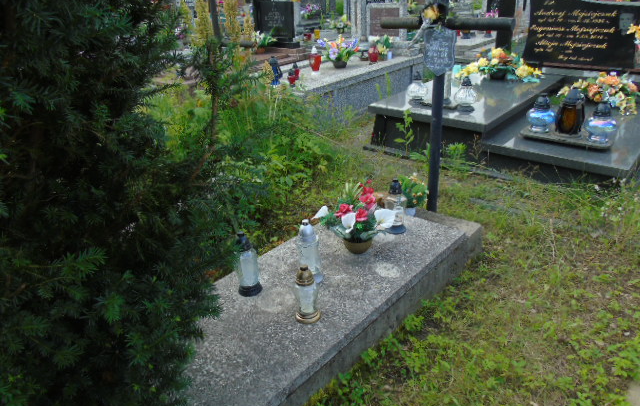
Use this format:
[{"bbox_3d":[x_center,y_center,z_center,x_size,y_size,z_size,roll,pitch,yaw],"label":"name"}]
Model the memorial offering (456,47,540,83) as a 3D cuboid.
[{"bbox_3d":[1.927,-1.481,4.913,0.660,0.290,0.400,19,34,36],"label":"memorial offering"}]

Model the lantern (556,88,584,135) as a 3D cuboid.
[{"bbox_3d":[1.840,-0.666,3.384,0.171,0.335,0.171,20,33,37],"label":"lantern"}]

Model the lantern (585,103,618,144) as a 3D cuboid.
[{"bbox_3d":[1.986,-0.564,3.249,0.196,0.262,0.196,20,33,37],"label":"lantern"}]

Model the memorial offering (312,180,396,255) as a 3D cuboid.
[{"bbox_3d":[0.170,0.102,2.296,0.370,0.290,0.290,0,27,5],"label":"memorial offering"}]

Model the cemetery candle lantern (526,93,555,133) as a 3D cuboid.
[{"bbox_3d":[1.679,-0.681,3.495,0.191,0.276,0.191,20,33,37],"label":"cemetery candle lantern"}]

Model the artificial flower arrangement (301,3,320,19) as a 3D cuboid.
[{"bbox_3d":[-0.177,-3.621,8.752,0.381,0.272,0.290,16,31,33],"label":"artificial flower arrangement"}]

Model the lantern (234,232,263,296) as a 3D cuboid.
[{"bbox_3d":[-0.328,0.264,2.008,0.110,0.305,0.110,-8,27,-10],"label":"lantern"}]

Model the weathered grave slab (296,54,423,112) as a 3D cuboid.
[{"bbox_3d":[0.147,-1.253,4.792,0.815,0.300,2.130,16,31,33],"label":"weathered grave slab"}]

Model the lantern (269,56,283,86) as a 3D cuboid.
[{"bbox_3d":[-0.466,-1.347,4.712,0.135,0.275,0.135,-5,27,-4],"label":"lantern"}]

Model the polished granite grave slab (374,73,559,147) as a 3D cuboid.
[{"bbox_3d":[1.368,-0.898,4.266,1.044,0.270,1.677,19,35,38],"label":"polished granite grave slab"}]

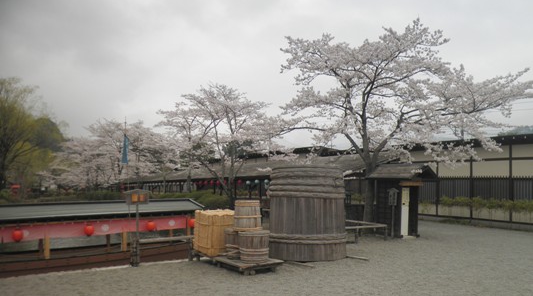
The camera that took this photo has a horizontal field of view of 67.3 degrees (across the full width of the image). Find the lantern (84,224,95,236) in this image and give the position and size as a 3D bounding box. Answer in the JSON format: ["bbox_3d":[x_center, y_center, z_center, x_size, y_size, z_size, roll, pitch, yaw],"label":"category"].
[{"bbox_3d":[-3.482,1.629,7.878,0.185,0.215,0.185,2,-5,-29],"label":"lantern"}]

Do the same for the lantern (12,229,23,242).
[{"bbox_3d":[-4.532,1.591,7.297,0.185,0.215,0.185,2,-5,-29],"label":"lantern"}]

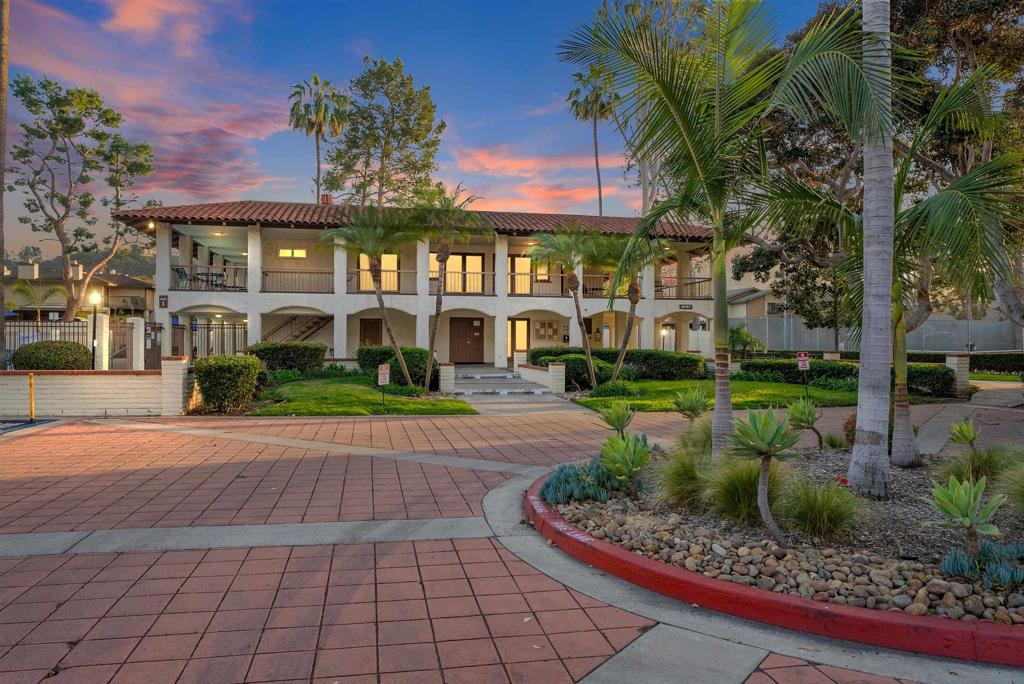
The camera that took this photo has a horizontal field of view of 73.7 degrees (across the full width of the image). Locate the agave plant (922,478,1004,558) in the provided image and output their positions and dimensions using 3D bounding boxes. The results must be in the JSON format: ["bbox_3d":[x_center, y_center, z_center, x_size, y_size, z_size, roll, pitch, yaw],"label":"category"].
[{"bbox_3d":[2.975,1.160,4.500,0.540,0.547,0.530,0,0,0],"label":"agave plant"}]

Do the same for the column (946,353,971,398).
[{"bbox_3d":[12.600,0.937,19.295,0.430,1.260,0.430,0,0,-11],"label":"column"}]

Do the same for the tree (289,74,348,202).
[{"bbox_3d":[-13.316,-8.600,47.000,4.100,19.700,4.100,0,0,-12],"label":"tree"}]

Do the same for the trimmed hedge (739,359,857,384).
[{"bbox_3d":[10.750,1.270,26.000,4.500,0.920,1.400,0,0,19],"label":"trimmed hedge"}]

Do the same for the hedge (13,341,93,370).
[{"bbox_3d":[-10.869,0.694,16.096,1.600,1.400,1.350,0,0,-11],"label":"hedge"}]

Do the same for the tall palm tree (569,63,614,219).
[{"bbox_3d":[5.652,-8.627,46.049,3.600,19.800,3.600,0,0,-11],"label":"tall palm tree"}]

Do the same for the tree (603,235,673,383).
[{"bbox_3d":[4.147,-1.045,22.300,2.253,4.930,2.400,0,0,0],"label":"tree"}]

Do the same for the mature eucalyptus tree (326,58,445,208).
[{"bbox_3d":[-8.907,-9.266,47.552,8.000,21.000,7.500,0,0,-11],"label":"mature eucalyptus tree"}]

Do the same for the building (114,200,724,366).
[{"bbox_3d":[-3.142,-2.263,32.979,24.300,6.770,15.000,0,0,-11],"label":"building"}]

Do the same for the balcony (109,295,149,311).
[{"bbox_3d":[-32.556,-3.384,58.019,3.000,1.250,1.500,0,0,-17],"label":"balcony"}]

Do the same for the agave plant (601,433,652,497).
[{"bbox_3d":[1.022,1.112,6.150,0.450,0.594,0.450,0,0,0],"label":"agave plant"}]

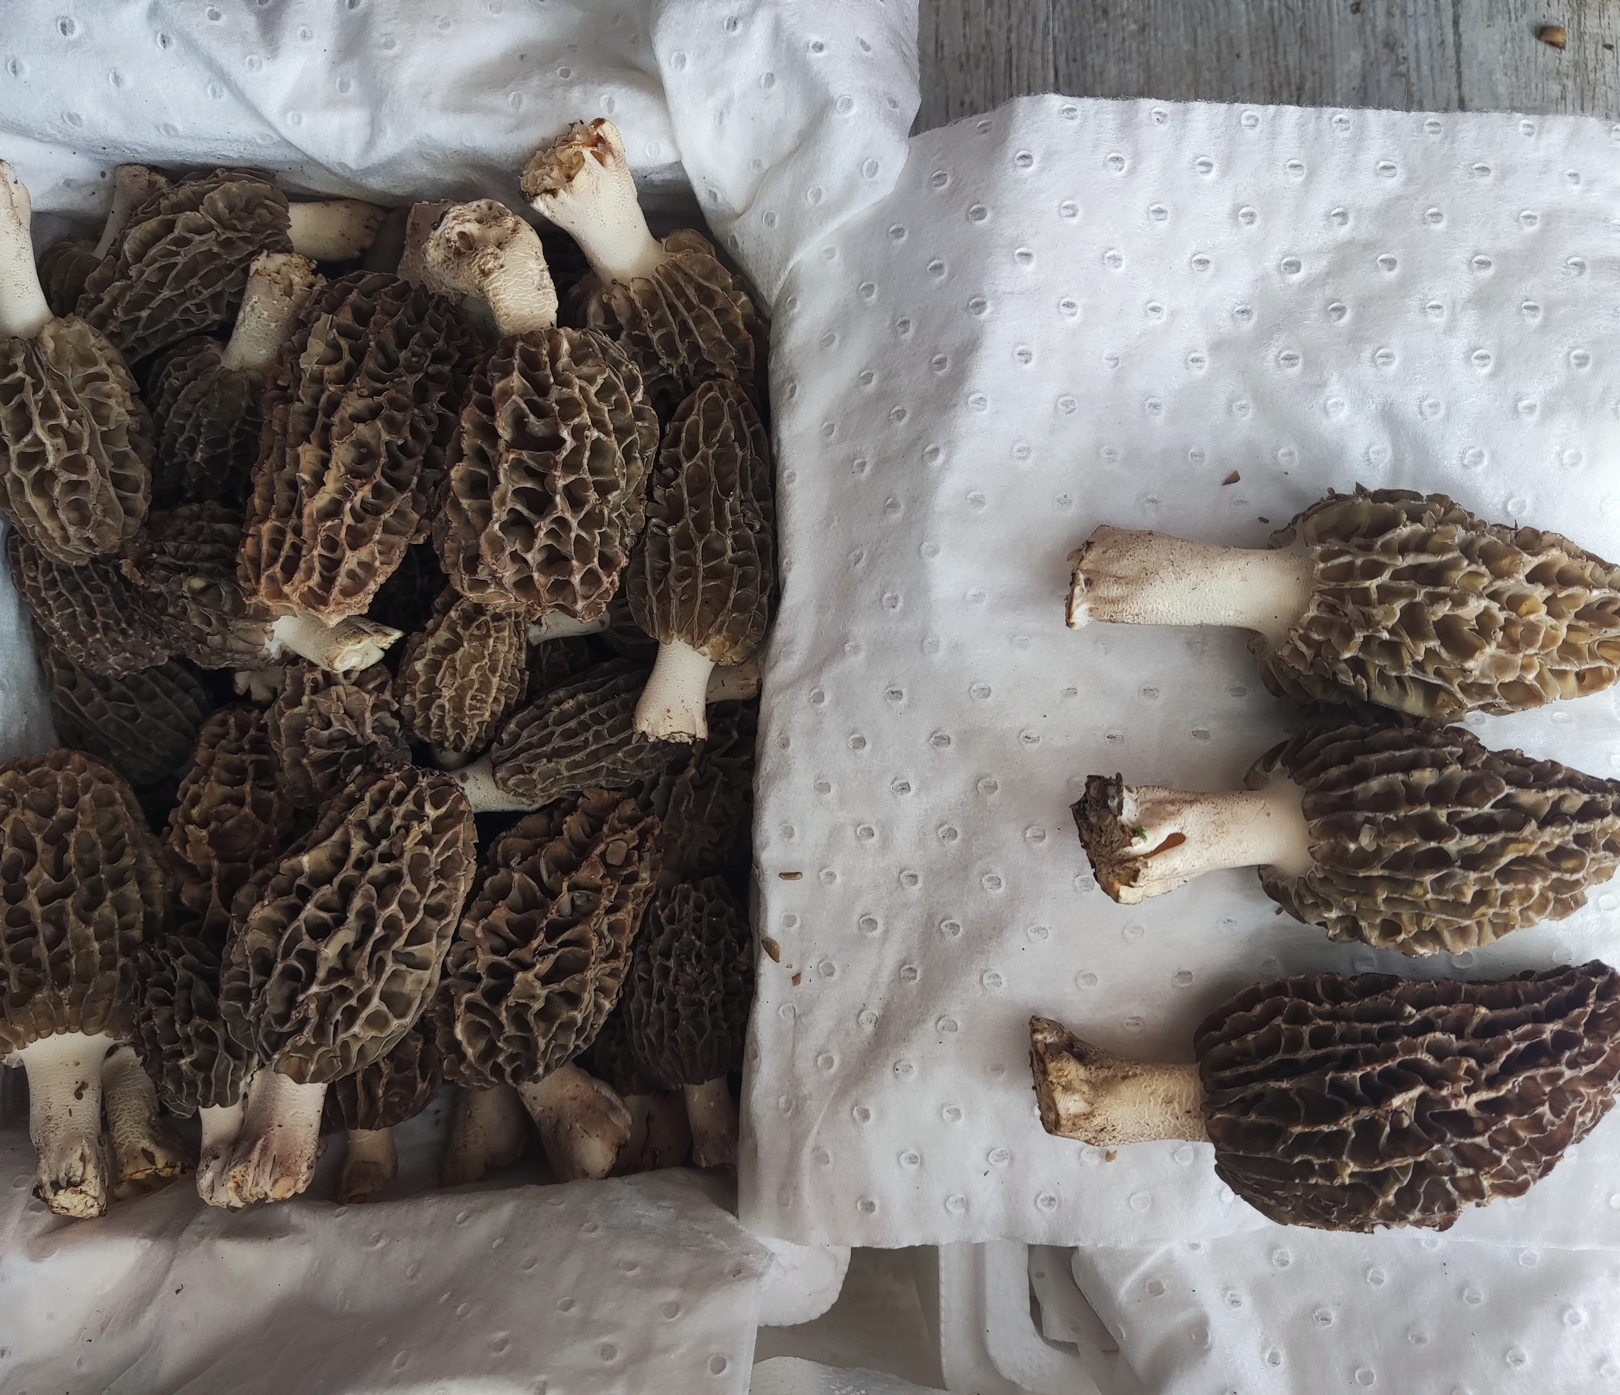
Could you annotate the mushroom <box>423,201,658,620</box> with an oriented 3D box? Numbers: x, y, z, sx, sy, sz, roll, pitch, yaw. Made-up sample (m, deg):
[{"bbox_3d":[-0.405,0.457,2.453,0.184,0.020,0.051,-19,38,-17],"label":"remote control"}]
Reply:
[{"bbox_3d":[-0.059,-0.063,0.297,0.047,0.046,0.096,-10,102,0],"label":"mushroom"}]

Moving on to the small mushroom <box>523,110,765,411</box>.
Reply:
[{"bbox_3d":[-0.035,-0.097,0.312,0.042,0.042,0.090,-23,115,0],"label":"small mushroom"}]

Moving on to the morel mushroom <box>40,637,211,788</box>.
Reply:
[{"bbox_3d":[-0.177,0.004,0.347,0.057,0.038,0.040,43,90,-6],"label":"morel mushroom"}]

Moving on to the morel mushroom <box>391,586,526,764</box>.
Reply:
[{"bbox_3d":[-0.086,-0.005,0.330,0.030,0.030,0.051,16,101,0],"label":"morel mushroom"}]

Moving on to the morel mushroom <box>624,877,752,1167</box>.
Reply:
[{"bbox_3d":[-0.032,0.086,0.355,0.035,0.035,0.079,-6,101,0],"label":"morel mushroom"}]

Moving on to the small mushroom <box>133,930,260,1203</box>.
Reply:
[{"bbox_3d":[-0.150,0.091,0.328,0.033,0.033,0.069,-9,87,0],"label":"small mushroom"}]

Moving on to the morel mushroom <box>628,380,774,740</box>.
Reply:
[{"bbox_3d":[-0.026,-0.032,0.315,0.033,0.033,0.085,7,90,0],"label":"morel mushroom"}]

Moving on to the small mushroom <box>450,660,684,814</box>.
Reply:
[{"bbox_3d":[-0.064,0.011,0.358,0.069,0.029,0.029,-26,90,-3],"label":"small mushroom"}]

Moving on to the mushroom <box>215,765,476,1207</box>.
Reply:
[{"bbox_3d":[-0.111,0.070,0.321,0.049,0.047,0.115,24,96,0],"label":"mushroom"}]

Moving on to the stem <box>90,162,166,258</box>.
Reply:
[{"bbox_3d":[-0.189,-0.133,0.371,0.015,0.015,0.033,25,107,0],"label":"stem"}]

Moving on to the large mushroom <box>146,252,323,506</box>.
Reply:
[{"bbox_3d":[-0.157,-0.086,0.366,0.038,0.038,0.077,18,107,0],"label":"large mushroom"}]

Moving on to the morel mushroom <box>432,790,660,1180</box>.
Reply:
[{"bbox_3d":[-0.065,0.071,0.330,0.046,0.045,0.099,10,104,0],"label":"morel mushroom"}]

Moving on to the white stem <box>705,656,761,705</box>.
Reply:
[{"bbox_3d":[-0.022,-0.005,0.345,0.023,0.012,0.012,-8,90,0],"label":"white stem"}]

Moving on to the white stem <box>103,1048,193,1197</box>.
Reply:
[{"bbox_3d":[-0.167,0.107,0.338,0.018,0.018,0.041,-12,84,0],"label":"white stem"}]

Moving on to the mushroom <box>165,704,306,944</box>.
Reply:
[{"bbox_3d":[-0.150,0.036,0.348,0.039,0.039,0.074,5,96,0],"label":"mushroom"}]

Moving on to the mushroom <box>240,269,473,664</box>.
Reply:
[{"bbox_3d":[-0.103,-0.053,0.305,0.044,0.044,0.091,11,95,0],"label":"mushroom"}]

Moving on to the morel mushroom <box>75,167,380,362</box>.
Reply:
[{"bbox_3d":[-0.153,-0.113,0.355,0.085,0.041,0.041,-20,90,6],"label":"morel mushroom"}]

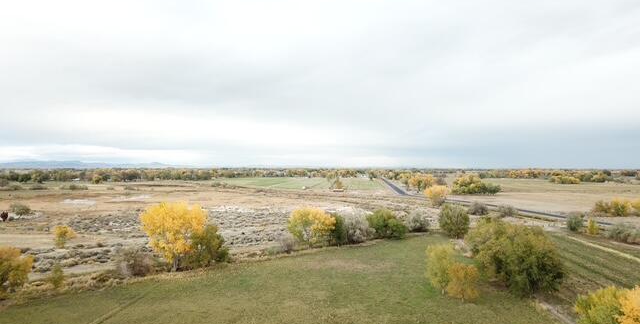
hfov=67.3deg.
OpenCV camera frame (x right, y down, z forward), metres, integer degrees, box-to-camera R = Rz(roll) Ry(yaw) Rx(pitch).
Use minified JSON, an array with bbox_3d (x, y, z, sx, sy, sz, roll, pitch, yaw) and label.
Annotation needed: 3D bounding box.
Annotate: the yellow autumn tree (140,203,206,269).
[{"bbox_3d":[-29.910,15.310,98.480,13.450,14.030,12.510,0,-1,0],"label":"yellow autumn tree"}]

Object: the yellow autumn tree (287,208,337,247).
[{"bbox_3d":[-2.140,17.320,128.590,13.110,10.830,12.190,0,-1,0],"label":"yellow autumn tree"}]

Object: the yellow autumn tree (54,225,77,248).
[{"bbox_3d":[-66.810,19.620,126.180,5.660,6.170,5.260,0,-1,0],"label":"yellow autumn tree"}]

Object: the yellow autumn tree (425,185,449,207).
[{"bbox_3d":[64.660,18.650,265.650,13.540,11.880,12.590,0,-1,0],"label":"yellow autumn tree"}]

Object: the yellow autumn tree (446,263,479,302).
[{"bbox_3d":[22.580,18.950,75.900,4.950,6.160,4.600,0,-1,0],"label":"yellow autumn tree"}]

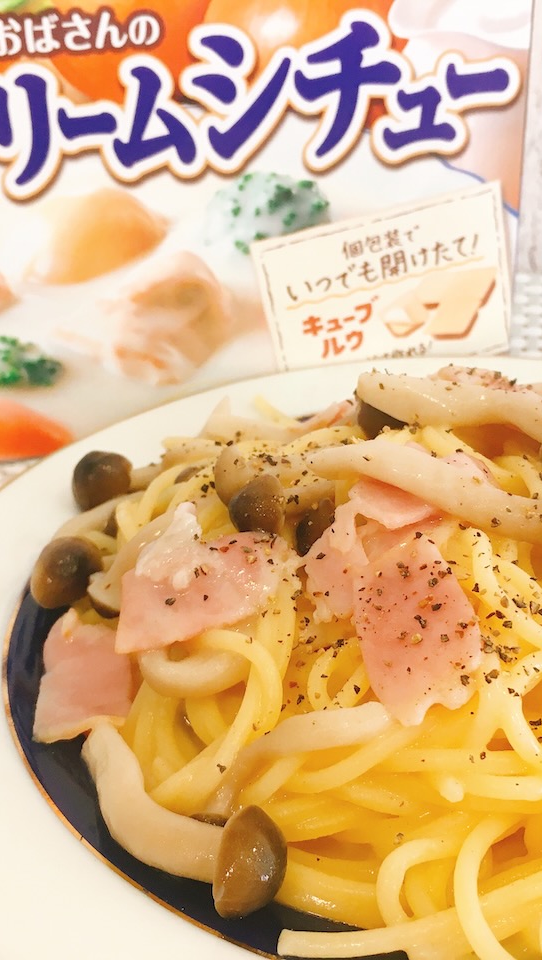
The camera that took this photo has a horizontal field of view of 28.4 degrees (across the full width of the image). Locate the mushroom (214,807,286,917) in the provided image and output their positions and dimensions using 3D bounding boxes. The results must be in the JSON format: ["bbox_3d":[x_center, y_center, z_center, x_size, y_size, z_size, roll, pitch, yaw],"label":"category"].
[{"bbox_3d":[-0.002,0.042,0.119,0.007,0.012,0.012,13,32,24],"label":"mushroom"}]

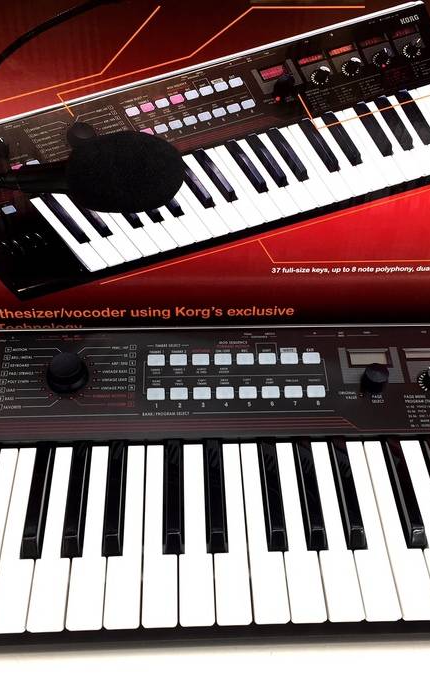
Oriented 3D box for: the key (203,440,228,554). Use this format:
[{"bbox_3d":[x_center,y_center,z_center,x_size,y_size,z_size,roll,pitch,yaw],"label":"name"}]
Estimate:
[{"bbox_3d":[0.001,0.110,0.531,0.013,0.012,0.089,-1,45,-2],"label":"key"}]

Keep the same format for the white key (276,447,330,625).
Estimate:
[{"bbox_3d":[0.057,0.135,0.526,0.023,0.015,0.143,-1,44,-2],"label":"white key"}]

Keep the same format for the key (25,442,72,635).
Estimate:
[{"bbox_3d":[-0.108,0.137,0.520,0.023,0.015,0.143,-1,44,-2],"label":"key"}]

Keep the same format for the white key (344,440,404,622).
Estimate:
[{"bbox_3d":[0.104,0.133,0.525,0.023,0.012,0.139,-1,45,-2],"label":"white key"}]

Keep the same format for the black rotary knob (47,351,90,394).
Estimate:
[{"bbox_3d":[-0.116,0.026,0.591,0.034,0.017,0.034,-1,51,-2],"label":"black rotary knob"}]

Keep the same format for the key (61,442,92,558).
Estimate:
[{"bbox_3d":[-0.096,0.111,0.528,0.013,0.012,0.089,-1,45,-2],"label":"key"}]

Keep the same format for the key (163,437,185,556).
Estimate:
[{"bbox_3d":[-0.029,0.110,0.531,0.014,0.013,0.090,-1,44,-2],"label":"key"}]

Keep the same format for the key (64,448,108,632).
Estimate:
[{"bbox_3d":[-0.084,0.136,0.519,0.022,0.014,0.141,-1,45,-2],"label":"key"}]

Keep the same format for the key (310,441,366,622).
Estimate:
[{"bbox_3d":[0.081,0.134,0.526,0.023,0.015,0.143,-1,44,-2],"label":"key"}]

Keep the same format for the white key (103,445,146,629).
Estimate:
[{"bbox_3d":[-0.060,0.136,0.520,0.022,0.014,0.141,-1,45,-2],"label":"white key"}]

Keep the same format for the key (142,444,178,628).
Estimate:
[{"bbox_3d":[-0.037,0.135,0.521,0.022,0.014,0.141,-1,45,-2],"label":"key"}]

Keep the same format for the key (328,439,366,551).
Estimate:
[{"bbox_3d":[0.095,0.108,0.535,0.014,0.013,0.090,-1,44,-2],"label":"key"}]

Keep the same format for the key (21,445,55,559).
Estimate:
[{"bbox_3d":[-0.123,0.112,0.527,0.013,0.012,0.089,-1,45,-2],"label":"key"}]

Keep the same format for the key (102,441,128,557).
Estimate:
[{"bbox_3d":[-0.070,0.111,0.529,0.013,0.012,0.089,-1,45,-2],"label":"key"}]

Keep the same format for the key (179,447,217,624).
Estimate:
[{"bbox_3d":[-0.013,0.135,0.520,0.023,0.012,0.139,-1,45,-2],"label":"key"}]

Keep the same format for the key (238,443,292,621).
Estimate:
[{"bbox_3d":[0.034,0.134,0.522,0.023,0.012,0.139,-1,45,-2],"label":"key"}]

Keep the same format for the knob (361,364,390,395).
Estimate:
[{"bbox_3d":[0.126,0.031,0.593,0.019,0.015,0.019,-1,51,-2],"label":"knob"}]

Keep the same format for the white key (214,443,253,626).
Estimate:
[{"bbox_3d":[0.010,0.135,0.524,0.023,0.015,0.143,-1,44,-2],"label":"white key"}]

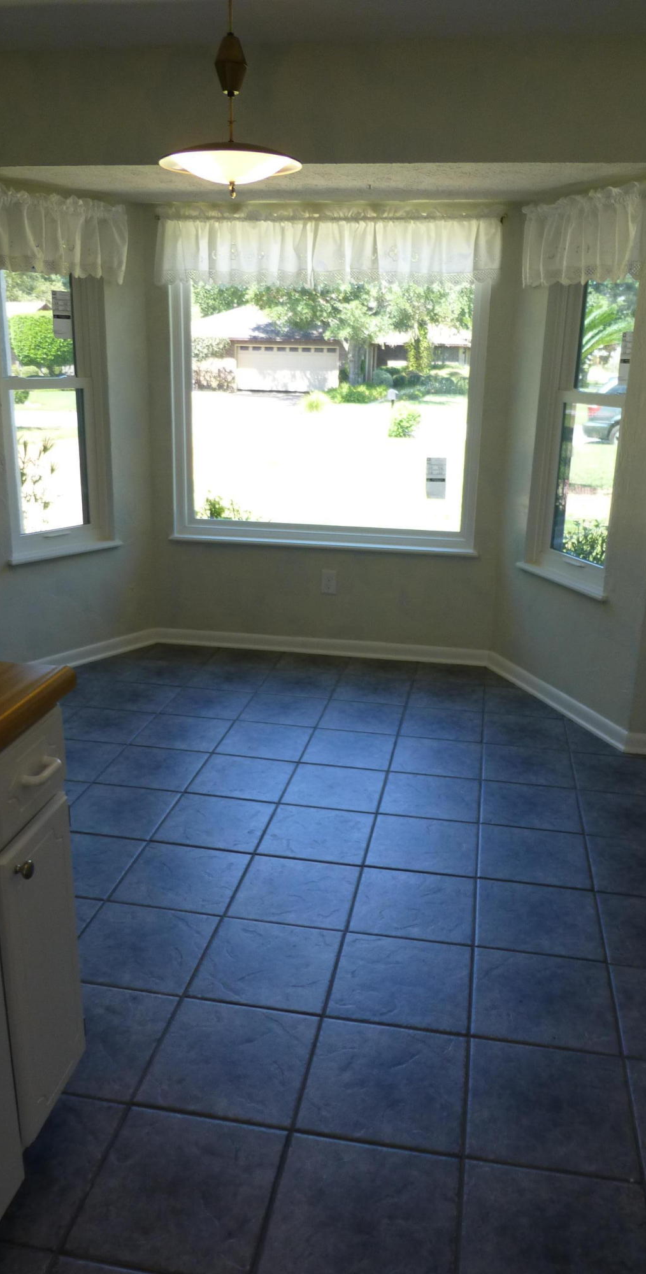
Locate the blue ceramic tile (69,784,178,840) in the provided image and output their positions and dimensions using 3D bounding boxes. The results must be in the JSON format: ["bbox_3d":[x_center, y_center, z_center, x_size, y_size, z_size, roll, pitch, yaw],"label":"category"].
[{"bbox_3d":[-0.674,0.578,2.927,0.314,0.010,0.314,4,18,10],"label":"blue ceramic tile"}]

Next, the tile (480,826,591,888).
[{"bbox_3d":[0.645,0.676,2.717,0.327,0.011,0.327,4,17,10],"label":"tile"}]

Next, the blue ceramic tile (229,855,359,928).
[{"bbox_3d":[-0.073,0.726,2.522,0.324,0.010,0.324,4,17,10],"label":"blue ceramic tile"}]

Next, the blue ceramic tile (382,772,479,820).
[{"bbox_3d":[0.377,0.557,3.066,0.319,0.010,0.319,4,17,10],"label":"blue ceramic tile"}]

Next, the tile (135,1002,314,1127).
[{"bbox_3d":[-0.193,0.905,1.893,0.314,0.010,0.314,4,18,10],"label":"tile"}]

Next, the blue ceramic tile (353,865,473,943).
[{"bbox_3d":[0.256,0.747,2.466,0.324,0.010,0.324,4,17,10],"label":"blue ceramic tile"}]

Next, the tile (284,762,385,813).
[{"bbox_3d":[0.043,0.532,3.108,0.314,0.010,0.314,4,18,10],"label":"tile"}]

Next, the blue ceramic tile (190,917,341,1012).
[{"bbox_3d":[-0.135,0.813,2.193,0.314,0.010,0.314,4,18,10],"label":"blue ceramic tile"}]

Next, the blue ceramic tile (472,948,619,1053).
[{"bbox_3d":[0.523,0.862,2.104,0.324,0.010,0.324,4,17,10],"label":"blue ceramic tile"}]

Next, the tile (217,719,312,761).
[{"bbox_3d":[-0.226,0.412,3.482,0.314,0.010,0.314,4,18,10],"label":"tile"}]

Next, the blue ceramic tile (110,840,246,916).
[{"bbox_3d":[-0.401,0.698,2.560,0.319,0.010,0.319,4,17,10],"label":"blue ceramic tile"}]

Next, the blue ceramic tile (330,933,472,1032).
[{"bbox_3d":[0.195,0.837,2.148,0.319,0.010,0.319,4,17,10],"label":"blue ceramic tile"}]

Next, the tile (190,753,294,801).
[{"bbox_3d":[-0.284,0.508,3.170,0.314,0.010,0.314,4,18,10],"label":"tile"}]

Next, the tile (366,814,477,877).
[{"bbox_3d":[0.316,0.654,2.769,0.327,0.011,0.327,4,17,10],"label":"tile"}]

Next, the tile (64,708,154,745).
[{"bbox_3d":[-0.885,0.365,3.602,0.314,0.010,0.314,4,18,10],"label":"tile"}]

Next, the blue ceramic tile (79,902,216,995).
[{"bbox_3d":[-0.460,0.791,2.254,0.319,0.010,0.319,4,17,10],"label":"blue ceramic tile"}]

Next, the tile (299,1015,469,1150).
[{"bbox_3d":[0.133,0.927,1.839,0.314,0.010,0.314,4,18,10],"label":"tile"}]

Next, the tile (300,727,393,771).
[{"bbox_3d":[0.108,0.442,3.457,0.327,0.011,0.327,4,17,10],"label":"tile"}]

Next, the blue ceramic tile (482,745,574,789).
[{"bbox_3d":[0.768,0.487,3.319,0.319,0.010,0.319,4,17,10],"label":"blue ceramic tile"}]

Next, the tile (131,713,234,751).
[{"bbox_3d":[-0.557,0.390,3.548,0.319,0.010,0.319,4,17,10],"label":"tile"}]

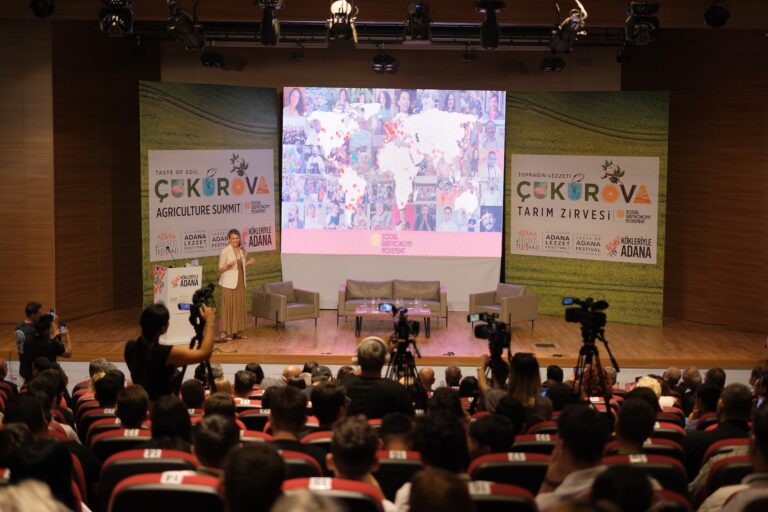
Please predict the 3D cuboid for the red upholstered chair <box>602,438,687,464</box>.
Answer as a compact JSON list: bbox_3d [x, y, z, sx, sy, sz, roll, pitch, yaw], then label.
[{"bbox_3d":[1.472,1.478,6.409,0.550,0.950,0.640,1,6,-2],"label":"red upholstered chair"}]

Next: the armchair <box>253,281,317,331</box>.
[{"bbox_3d":[-1.610,0.789,17.633,0.820,0.750,0.780,-3,6,-37],"label":"armchair"}]

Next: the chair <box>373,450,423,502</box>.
[{"bbox_3d":[0.060,1.332,5.054,0.540,0.950,0.620,1,5,0],"label":"chair"}]

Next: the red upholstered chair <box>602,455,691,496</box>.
[{"bbox_3d":[1.137,1.348,5.054,0.540,0.950,0.620,1,5,0],"label":"red upholstered chair"}]

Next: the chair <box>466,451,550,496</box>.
[{"bbox_3d":[0.636,1.385,5.476,0.550,0.950,0.640,1,6,0],"label":"chair"}]

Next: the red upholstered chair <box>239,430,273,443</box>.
[{"bbox_3d":[-0.803,1.389,5.993,0.540,0.950,0.620,1,5,0],"label":"red upholstered chair"}]

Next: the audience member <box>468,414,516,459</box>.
[{"bbox_3d":[0.529,1.262,5.318,0.500,1.051,0.800,0,5,-9],"label":"audience member"}]

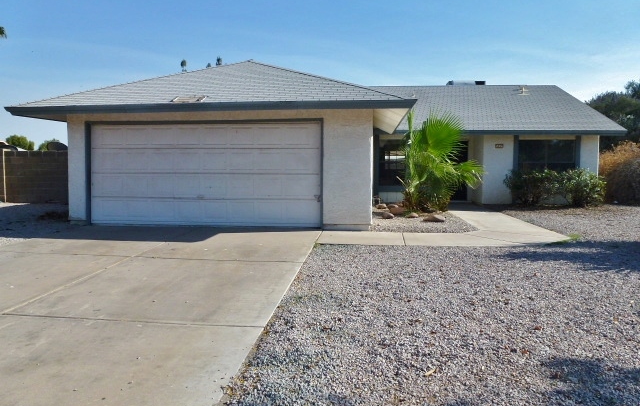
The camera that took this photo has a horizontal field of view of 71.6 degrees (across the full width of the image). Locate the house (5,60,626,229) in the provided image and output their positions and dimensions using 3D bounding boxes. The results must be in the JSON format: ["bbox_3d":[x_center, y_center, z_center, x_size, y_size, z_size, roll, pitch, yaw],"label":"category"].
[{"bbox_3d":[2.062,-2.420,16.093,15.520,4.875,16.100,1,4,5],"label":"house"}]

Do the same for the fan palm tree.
[{"bbox_3d":[3.710,-1.316,13.472,2.500,3.050,2.350,1,4,5],"label":"fan palm tree"}]

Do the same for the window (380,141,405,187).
[{"bbox_3d":[2.490,-1.333,14.953,1.007,1.547,0.120,1,4,5],"label":"window"}]

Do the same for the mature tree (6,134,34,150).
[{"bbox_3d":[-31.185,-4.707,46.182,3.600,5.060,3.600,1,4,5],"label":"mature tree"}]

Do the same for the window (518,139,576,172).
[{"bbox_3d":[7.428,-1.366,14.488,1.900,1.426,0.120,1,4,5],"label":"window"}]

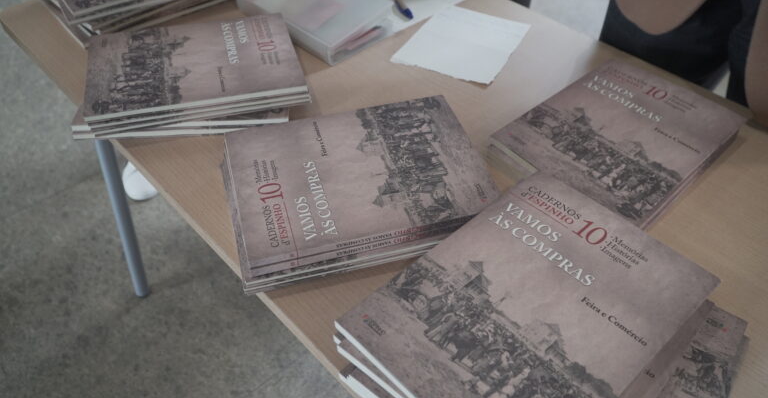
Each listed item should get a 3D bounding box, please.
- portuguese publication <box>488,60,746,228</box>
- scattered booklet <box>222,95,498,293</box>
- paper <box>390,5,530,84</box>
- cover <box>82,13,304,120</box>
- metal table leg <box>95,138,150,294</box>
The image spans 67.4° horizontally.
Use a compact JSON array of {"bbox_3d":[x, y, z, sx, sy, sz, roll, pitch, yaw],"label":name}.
[{"bbox_3d":[0.291,-0.078,0.716,0.268,0.023,0.197,-33,55,-29],"label":"portuguese publication"},{"bbox_3d":[-0.025,-0.022,0.633,0.268,0.029,0.197,-12,47,-13],"label":"scattered booklet"},{"bbox_3d":[0.127,-0.243,0.887,0.145,0.002,0.199,23,50,20],"label":"paper"},{"bbox_3d":[-0.254,-0.183,0.775,0.266,0.010,0.196,-12,47,-12],"label":"cover"},{"bbox_3d":[-0.545,-0.011,1.174,0.035,0.700,0.035,-30,59,-34],"label":"metal table leg"}]

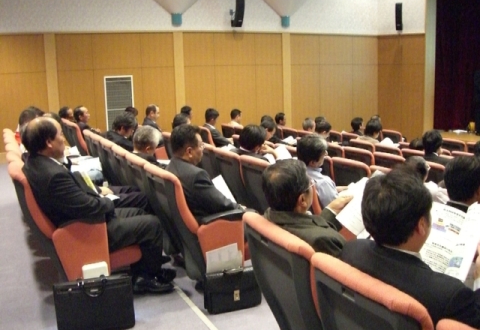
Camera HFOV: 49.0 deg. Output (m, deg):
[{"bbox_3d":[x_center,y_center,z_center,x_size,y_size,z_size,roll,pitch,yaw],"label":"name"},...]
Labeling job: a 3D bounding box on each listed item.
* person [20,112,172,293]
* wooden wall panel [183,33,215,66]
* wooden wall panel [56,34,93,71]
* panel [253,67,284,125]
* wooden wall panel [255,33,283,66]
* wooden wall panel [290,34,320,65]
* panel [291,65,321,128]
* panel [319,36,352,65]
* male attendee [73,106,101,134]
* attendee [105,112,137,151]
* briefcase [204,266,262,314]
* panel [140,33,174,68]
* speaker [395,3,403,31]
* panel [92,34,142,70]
[{"bbox_3d":[-0.843,0.278,3.264,0.950,1.220,0.530,-6,11,-25],"label":"person"},{"bbox_3d":[-0.792,-2.220,10.150,0.657,0.660,0.050,-6,11,-25],"label":"wooden wall panel"},{"bbox_3d":[-2.904,-1.988,9.227,0.673,0.687,0.050,-6,12,-25],"label":"wooden wall panel"},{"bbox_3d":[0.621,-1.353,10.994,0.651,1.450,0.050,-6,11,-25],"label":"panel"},{"bbox_3d":[0.596,-2.370,10.811,0.645,0.660,0.050,-6,11,-25],"label":"wooden wall panel"},{"bbox_3d":[1.396,-2.483,11.244,0.772,0.680,0.050,-6,12,-25],"label":"wooden wall panel"},{"bbox_3d":[1.427,-1.453,11.431,0.772,1.462,0.050,-6,12,-25],"label":"panel"},{"bbox_3d":[2.119,-2.518,11.542,0.914,0.660,0.050,-6,11,-25],"label":"panel"},{"bbox_3d":[-1.896,-0.232,7.188,0.780,1.220,0.500,-7,12,-30],"label":"male attendee"},{"bbox_3d":[-0.966,0.045,5.273,0.780,1.180,0.500,-7,12,-28],"label":"attendee"},{"bbox_3d":[-0.052,0.814,3.502,0.365,0.275,0.110,-6,12,-25],"label":"briefcase"},{"bbox_3d":[-1.544,-2.165,9.859,0.651,0.680,0.050,-6,12,-25],"label":"panel"},{"bbox_3d":[3.460,-3.205,11.450,0.140,0.620,0.150,6,16,35],"label":"speaker"},{"bbox_3d":[-2.206,-2.046,9.466,0.924,0.660,0.050,-6,11,-25],"label":"panel"}]

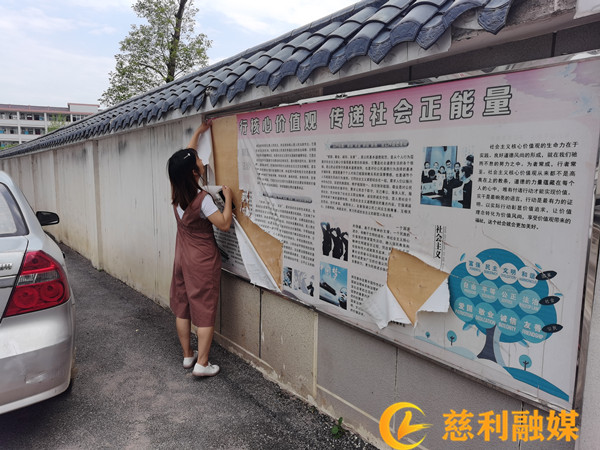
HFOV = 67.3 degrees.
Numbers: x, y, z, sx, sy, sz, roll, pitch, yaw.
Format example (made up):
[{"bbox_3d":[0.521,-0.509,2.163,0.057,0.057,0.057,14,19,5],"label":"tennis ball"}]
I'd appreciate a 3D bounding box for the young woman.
[{"bbox_3d":[-0.707,0.142,3.311,0.680,1.800,0.560,8,10,44],"label":"young woman"}]

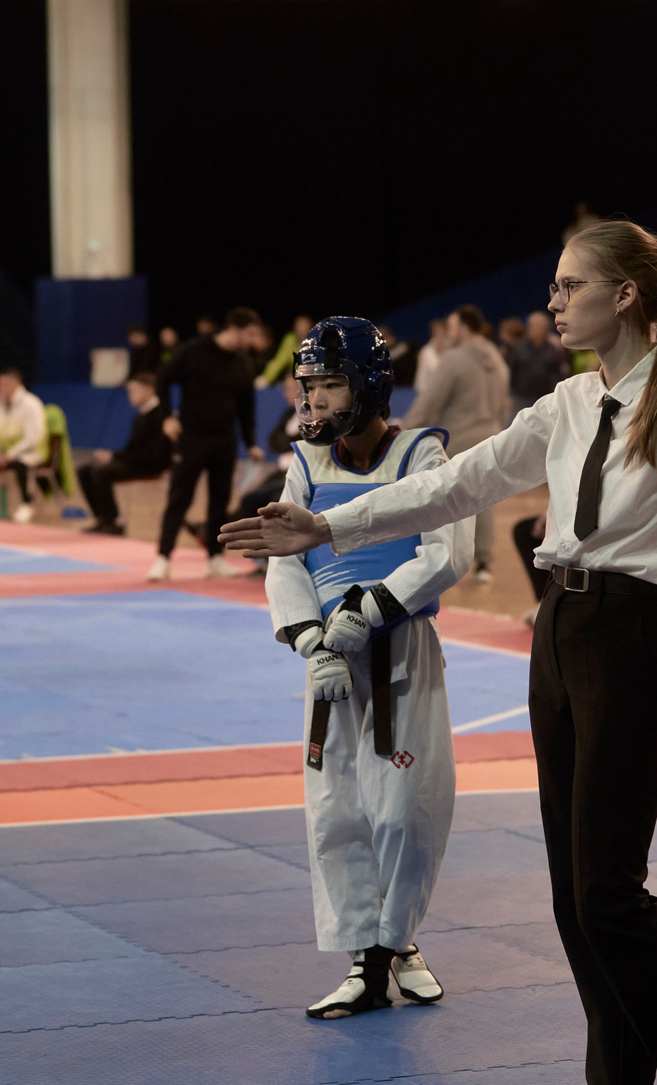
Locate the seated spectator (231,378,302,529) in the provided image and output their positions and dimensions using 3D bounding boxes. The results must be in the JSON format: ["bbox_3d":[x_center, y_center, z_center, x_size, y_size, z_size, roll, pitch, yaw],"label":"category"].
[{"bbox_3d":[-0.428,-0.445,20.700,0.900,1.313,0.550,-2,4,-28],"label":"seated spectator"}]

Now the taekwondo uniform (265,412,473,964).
[{"bbox_3d":[0.088,0.322,6.950,0.460,1.161,0.340,1,4,14],"label":"taekwondo uniform"}]

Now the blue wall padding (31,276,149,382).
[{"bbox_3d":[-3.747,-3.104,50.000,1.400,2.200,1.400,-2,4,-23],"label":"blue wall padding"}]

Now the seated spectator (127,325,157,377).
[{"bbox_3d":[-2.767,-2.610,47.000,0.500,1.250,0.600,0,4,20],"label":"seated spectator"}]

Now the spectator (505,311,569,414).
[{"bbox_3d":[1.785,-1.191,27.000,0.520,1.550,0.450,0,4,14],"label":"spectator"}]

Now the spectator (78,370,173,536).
[{"bbox_3d":[-1.611,-0.721,25.300,0.880,1.310,0.520,-2,4,-23],"label":"spectator"}]

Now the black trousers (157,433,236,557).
[{"bbox_3d":[-0.848,-0.300,20.200,0.480,0.787,0.300,-1,4,-20],"label":"black trousers"}]

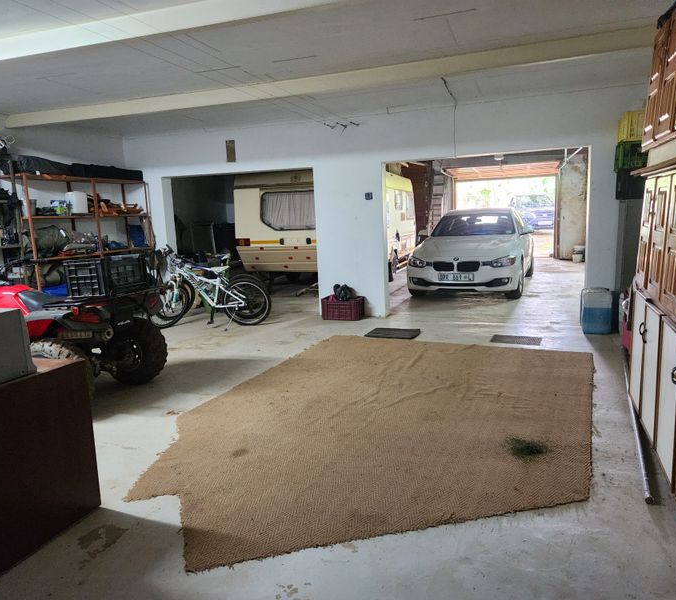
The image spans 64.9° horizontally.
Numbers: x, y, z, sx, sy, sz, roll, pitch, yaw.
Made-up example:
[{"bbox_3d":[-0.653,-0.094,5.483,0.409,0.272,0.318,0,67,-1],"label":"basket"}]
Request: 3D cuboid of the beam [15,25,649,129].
[{"bbox_3d":[-0.608,-2.016,5.084,6.850,0.155,0.080,1,9,20],"label":"beam"}]

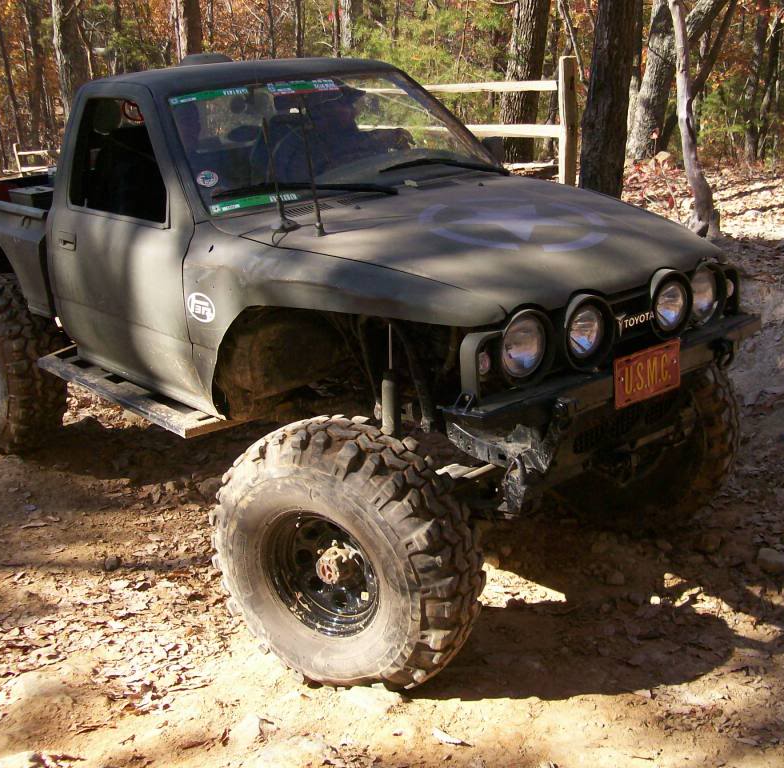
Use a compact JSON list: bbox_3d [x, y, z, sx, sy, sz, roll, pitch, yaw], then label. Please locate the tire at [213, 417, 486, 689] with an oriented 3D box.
[{"bbox_3d":[-0.153,0.522,3.203,0.860,0.860,0.285,9,24,31],"label":"tire"}]

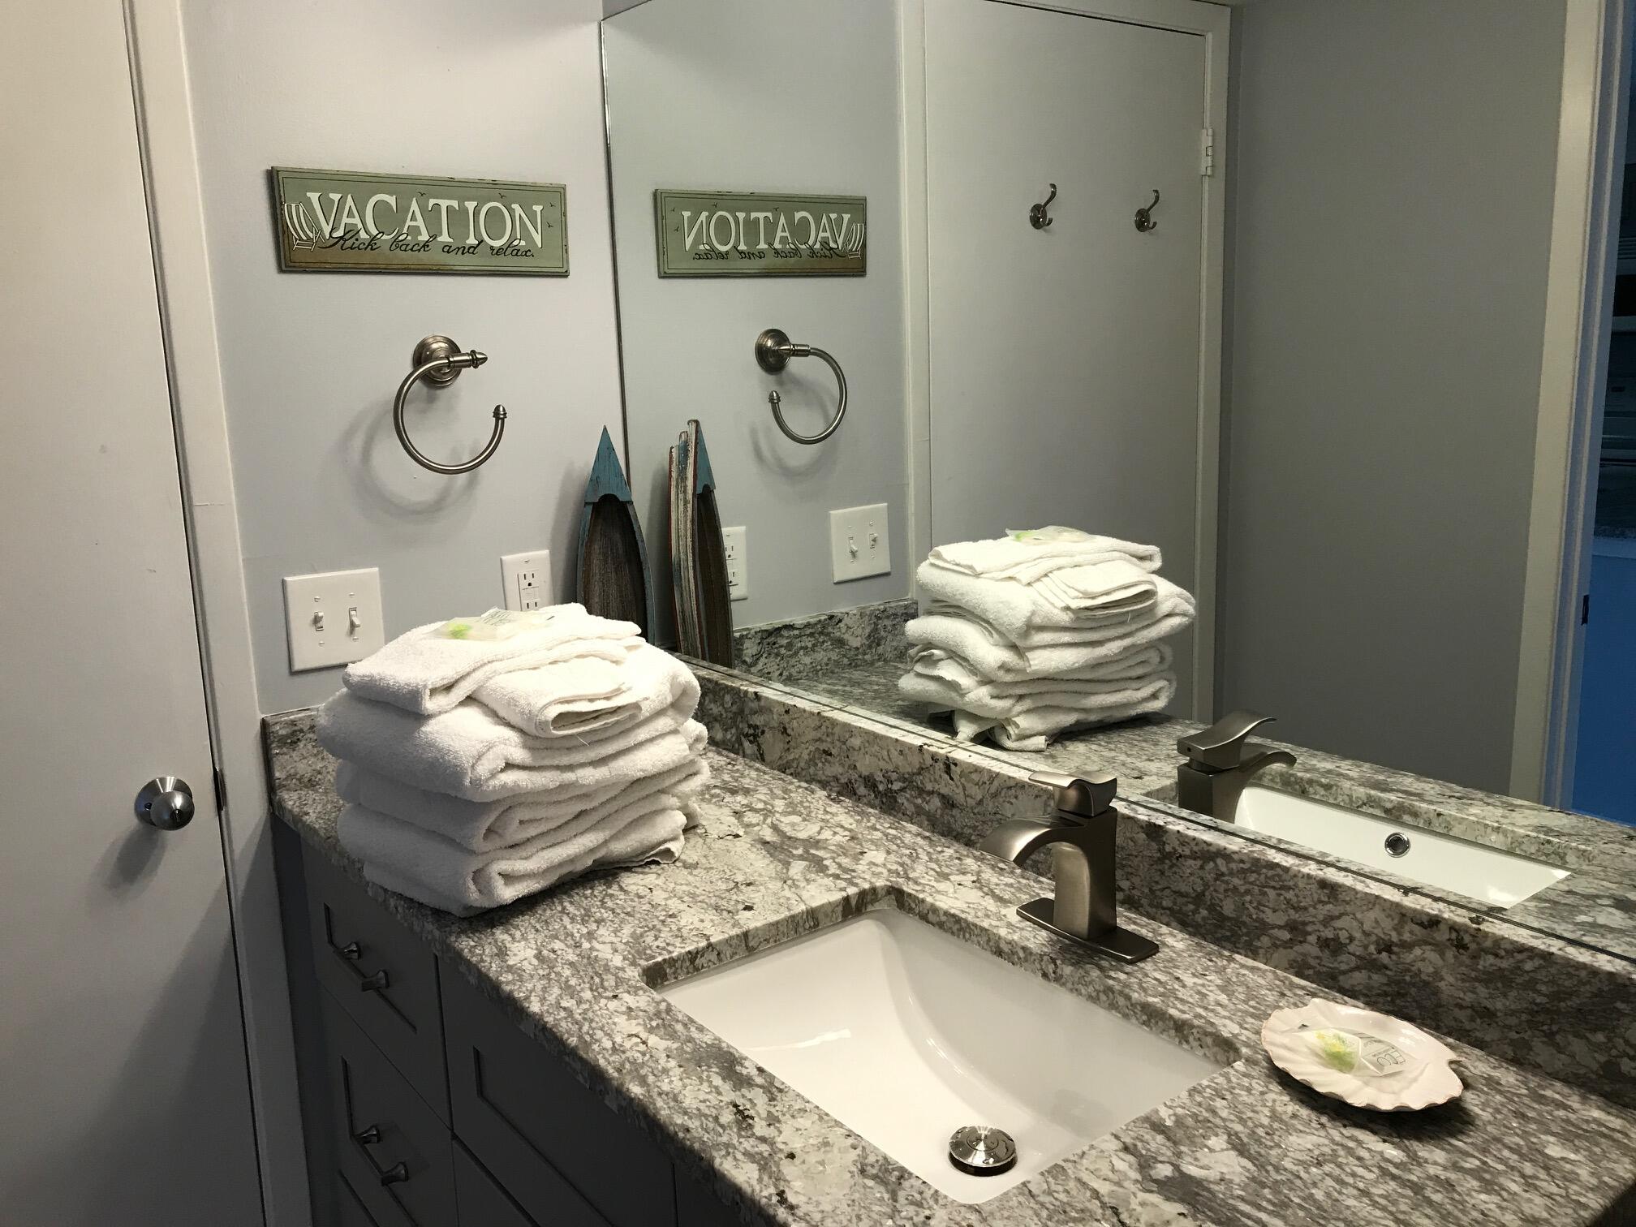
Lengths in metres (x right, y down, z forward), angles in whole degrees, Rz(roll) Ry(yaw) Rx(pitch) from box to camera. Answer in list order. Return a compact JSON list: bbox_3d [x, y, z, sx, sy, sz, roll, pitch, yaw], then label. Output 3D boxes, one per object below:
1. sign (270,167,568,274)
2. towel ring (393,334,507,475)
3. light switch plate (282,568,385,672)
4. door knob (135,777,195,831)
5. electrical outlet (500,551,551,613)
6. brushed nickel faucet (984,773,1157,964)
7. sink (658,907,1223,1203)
[{"bbox_3d":[-0.516,-0.517,1.768,0.398,0.125,0.013,-10,14,-36],"label":"sign"},{"bbox_3d":[-0.505,-0.277,1.773,0.155,0.188,0.086,-10,14,-36],"label":"towel ring"},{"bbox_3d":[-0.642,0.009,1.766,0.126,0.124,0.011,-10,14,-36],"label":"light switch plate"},{"bbox_3d":[-0.808,0.240,1.647,0.065,0.065,0.062,-10,14,-36],"label":"door knob"},{"bbox_3d":[-0.420,-0.027,1.932,0.076,0.121,0.008,-10,14,-36],"label":"electrical outlet"},{"bbox_3d":[0.210,0.227,1.205,0.150,0.166,0.145,-10,14,-36],"label":"brushed nickel faucet"},{"bbox_3d":[0.088,0.442,1.137,0.335,0.165,0.475,-10,14,-36],"label":"sink"}]

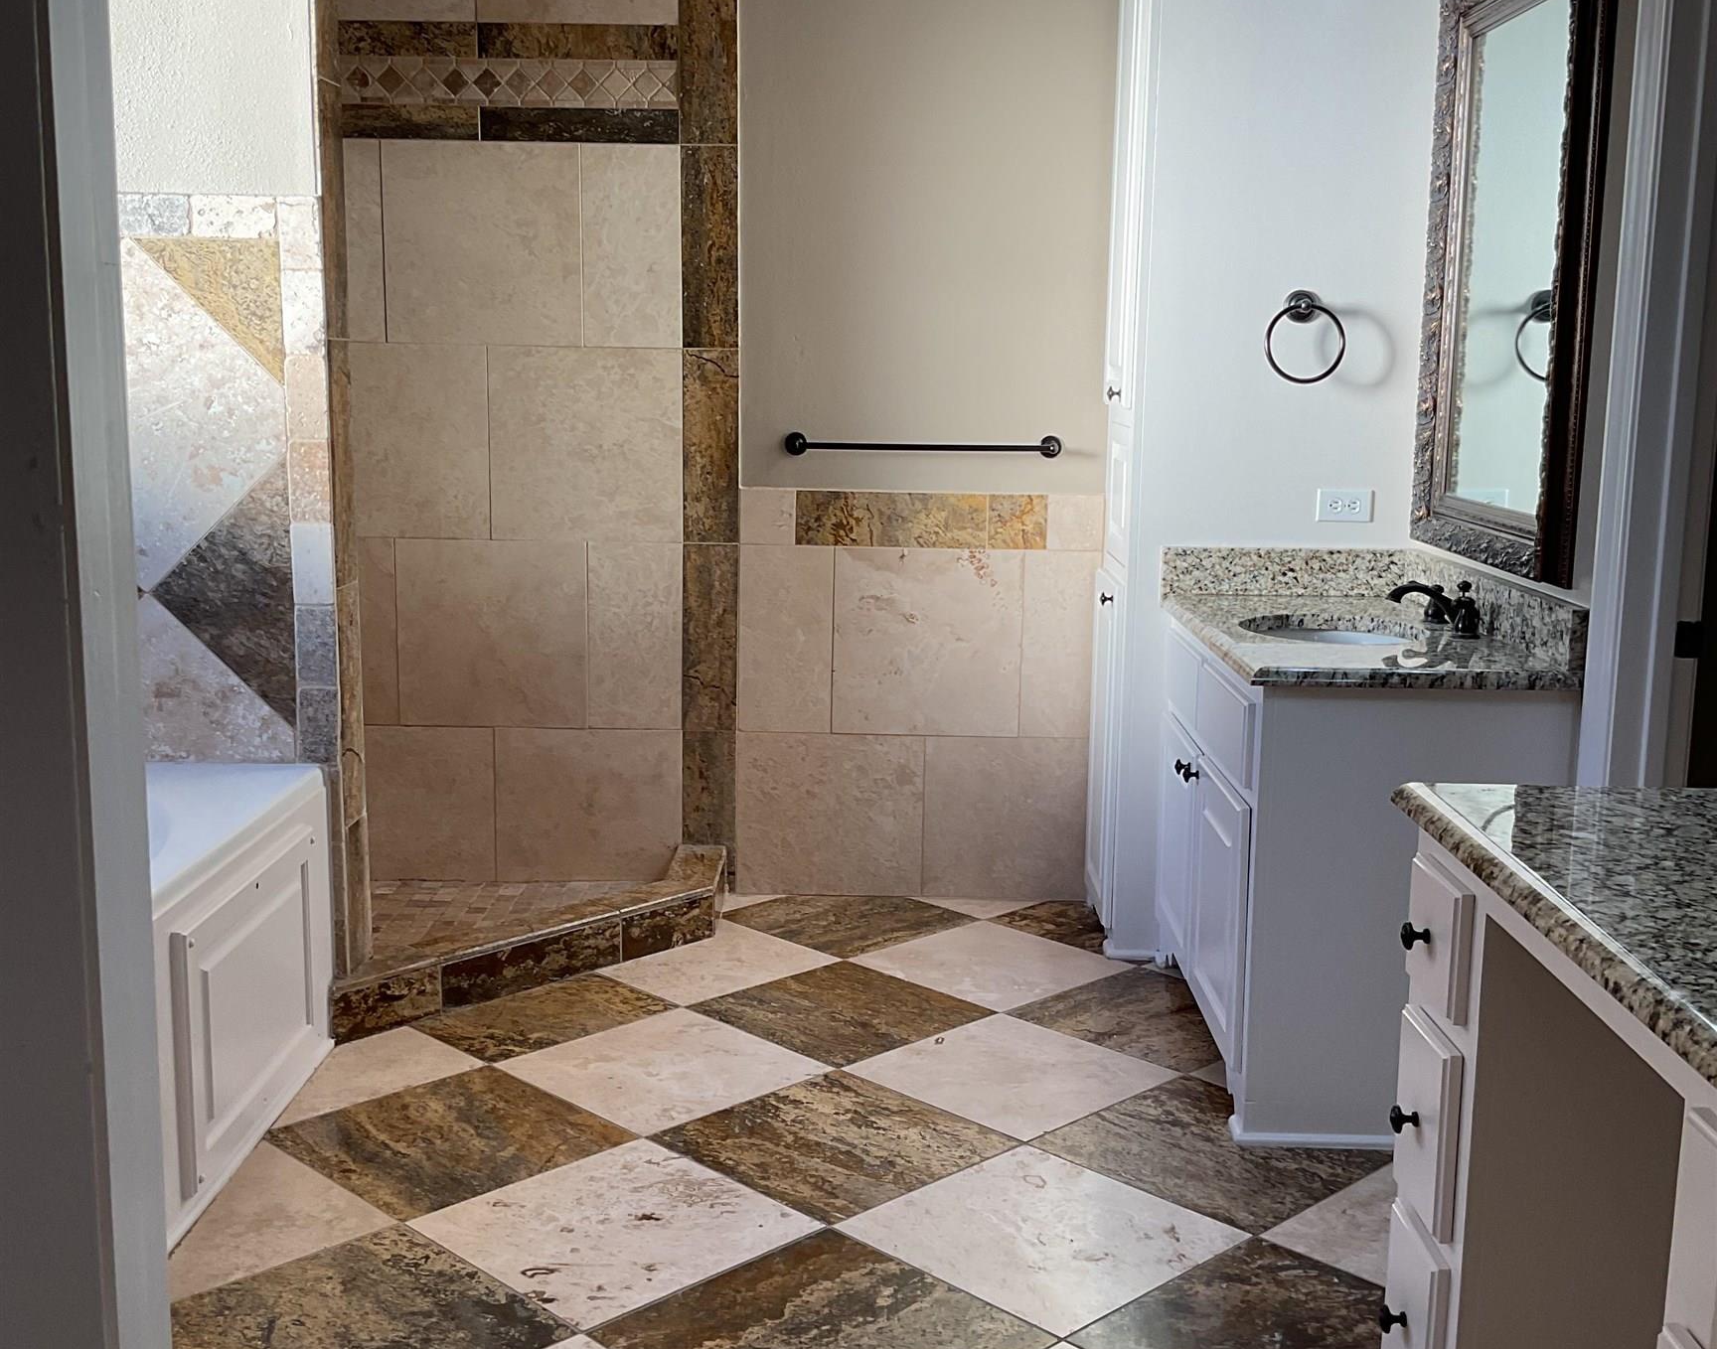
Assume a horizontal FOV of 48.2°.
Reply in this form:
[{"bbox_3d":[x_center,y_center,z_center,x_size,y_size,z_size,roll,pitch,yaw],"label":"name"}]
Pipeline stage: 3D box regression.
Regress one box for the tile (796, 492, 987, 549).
[{"bbox_3d":[0.081,-0.365,4.546,0.452,0.133,0.012,1,10,1],"label":"tile"}]

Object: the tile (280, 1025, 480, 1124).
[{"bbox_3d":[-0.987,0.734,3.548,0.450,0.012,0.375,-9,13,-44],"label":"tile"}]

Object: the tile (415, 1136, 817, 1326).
[{"bbox_3d":[-0.370,0.847,2.927,0.457,0.012,0.457,-9,13,-44],"label":"tile"}]

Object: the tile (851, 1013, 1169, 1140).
[{"bbox_3d":[0.288,0.744,3.553,0.457,0.013,0.457,-9,13,-44],"label":"tile"}]

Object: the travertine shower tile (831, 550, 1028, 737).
[{"bbox_3d":[0.166,-0.079,4.591,0.455,0.455,0.013,1,10,1],"label":"travertine shower tile"}]

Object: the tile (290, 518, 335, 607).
[{"bbox_3d":[-1.015,-0.205,3.578,0.076,0.148,0.013,1,10,1],"label":"tile"}]

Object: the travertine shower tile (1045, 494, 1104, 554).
[{"bbox_3d":[0.515,-0.359,4.540,0.130,0.133,0.012,1,10,1],"label":"travertine shower tile"}]

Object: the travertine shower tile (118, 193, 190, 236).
[{"bbox_3d":[-1.287,-0.831,3.478,0.152,0.074,0.013,1,10,1],"label":"travertine shower tile"}]

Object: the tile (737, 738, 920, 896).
[{"bbox_3d":[-0.065,0.343,4.668,0.447,0.404,0.012,1,10,1],"label":"tile"}]

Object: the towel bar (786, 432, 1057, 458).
[{"bbox_3d":[0.150,-0.533,4.472,0.650,0.055,0.075,1,10,1],"label":"towel bar"}]

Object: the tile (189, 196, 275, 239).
[{"bbox_3d":[-1.130,-0.829,3.475,0.155,0.074,0.013,1,10,1],"label":"tile"}]

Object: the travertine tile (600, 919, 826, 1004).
[{"bbox_3d":[-0.353,0.627,4.199,0.457,0.013,0.457,-9,13,-44],"label":"travertine tile"}]

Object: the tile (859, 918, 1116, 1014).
[{"bbox_3d":[0.295,0.638,4.204,0.457,0.012,0.457,-9,13,-44],"label":"tile"}]

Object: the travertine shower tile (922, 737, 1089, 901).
[{"bbox_3d":[0.364,0.348,4.662,0.406,0.404,0.012,1,10,1],"label":"travertine shower tile"}]

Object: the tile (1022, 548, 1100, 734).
[{"bbox_3d":[0.483,-0.071,4.589,0.182,0.447,0.012,1,10,1],"label":"tile"}]

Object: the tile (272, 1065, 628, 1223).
[{"bbox_3d":[-0.692,0.788,3.251,0.457,0.012,0.457,-9,13,-44],"label":"tile"}]

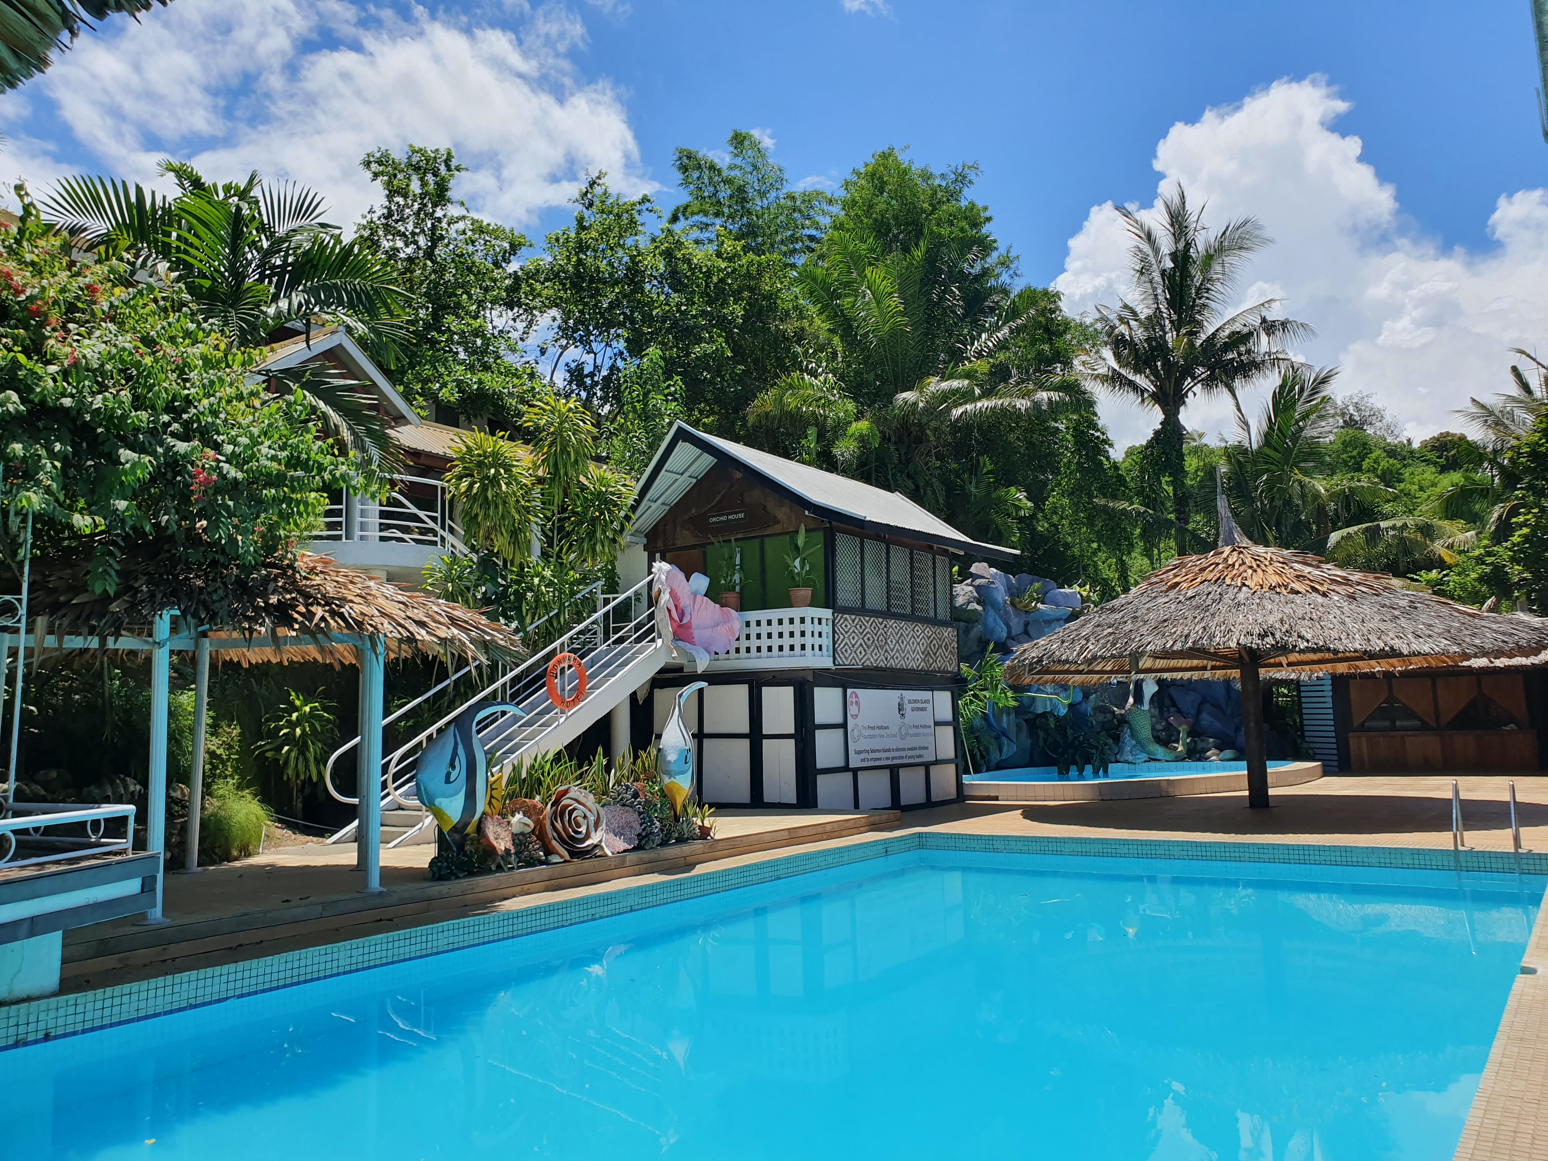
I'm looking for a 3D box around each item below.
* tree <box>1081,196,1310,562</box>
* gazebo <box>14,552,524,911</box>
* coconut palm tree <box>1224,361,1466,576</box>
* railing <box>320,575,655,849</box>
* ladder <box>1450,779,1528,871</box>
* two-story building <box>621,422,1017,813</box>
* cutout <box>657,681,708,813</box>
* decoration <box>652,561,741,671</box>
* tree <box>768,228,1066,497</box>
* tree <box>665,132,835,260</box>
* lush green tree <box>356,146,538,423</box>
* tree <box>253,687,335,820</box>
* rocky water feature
[{"bbox_3d":[12.168,-4.201,33.000,6.400,14.200,6.400,-3,-7,14],"label":"tree"},{"bbox_3d":[-4.992,1.051,9.845,5.400,3.100,5.500,-7,-9,35],"label":"gazebo"},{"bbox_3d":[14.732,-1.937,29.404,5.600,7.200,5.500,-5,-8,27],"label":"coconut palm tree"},{"bbox_3d":[-3.413,1.456,14.896,1.300,3.370,4.550,-6,-9,35],"label":"railing"},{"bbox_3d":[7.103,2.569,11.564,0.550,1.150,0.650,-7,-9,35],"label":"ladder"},{"bbox_3d":[0.902,0.885,19.670,3.700,5.850,7.600,-6,-9,35],"label":"two-story building"},{"bbox_3d":[-1.090,2.061,14.256,0.400,1.580,0.900,-3,-7,9],"label":"cutout"},{"bbox_3d":[-1.082,0.569,16.649,1.300,1.450,0.750,-6,-9,35],"label":"decoration"},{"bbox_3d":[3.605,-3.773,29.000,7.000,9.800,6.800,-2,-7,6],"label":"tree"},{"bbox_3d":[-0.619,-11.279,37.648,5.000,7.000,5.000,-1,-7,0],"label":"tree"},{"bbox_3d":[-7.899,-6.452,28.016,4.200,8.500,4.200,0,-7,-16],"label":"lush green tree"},{"bbox_3d":[-5.567,2.053,13.469,0.950,1.620,0.950,1,-8,-22],"label":"tree"},{"bbox_3d":[7.993,2.044,27.300,7.400,4.800,3.000,-3,-7,12],"label":"rocky water feature"}]

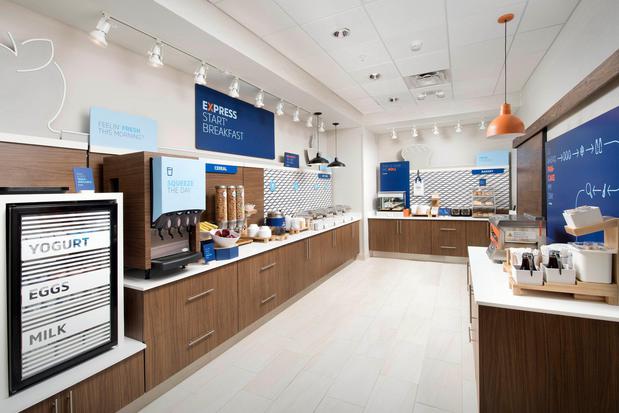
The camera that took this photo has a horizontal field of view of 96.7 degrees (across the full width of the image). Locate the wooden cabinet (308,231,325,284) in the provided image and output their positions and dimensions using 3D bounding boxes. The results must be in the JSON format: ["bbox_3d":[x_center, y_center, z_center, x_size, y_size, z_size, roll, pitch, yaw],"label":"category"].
[{"bbox_3d":[-0.141,0.796,4.347,0.570,0.716,0.480,0,3,29],"label":"wooden cabinet"}]

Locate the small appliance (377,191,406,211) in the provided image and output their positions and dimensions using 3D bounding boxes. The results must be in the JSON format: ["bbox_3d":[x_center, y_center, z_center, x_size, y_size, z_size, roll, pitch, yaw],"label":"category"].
[{"bbox_3d":[1.965,-0.138,6.510,0.570,0.440,0.420,1,4,29],"label":"small appliance"}]

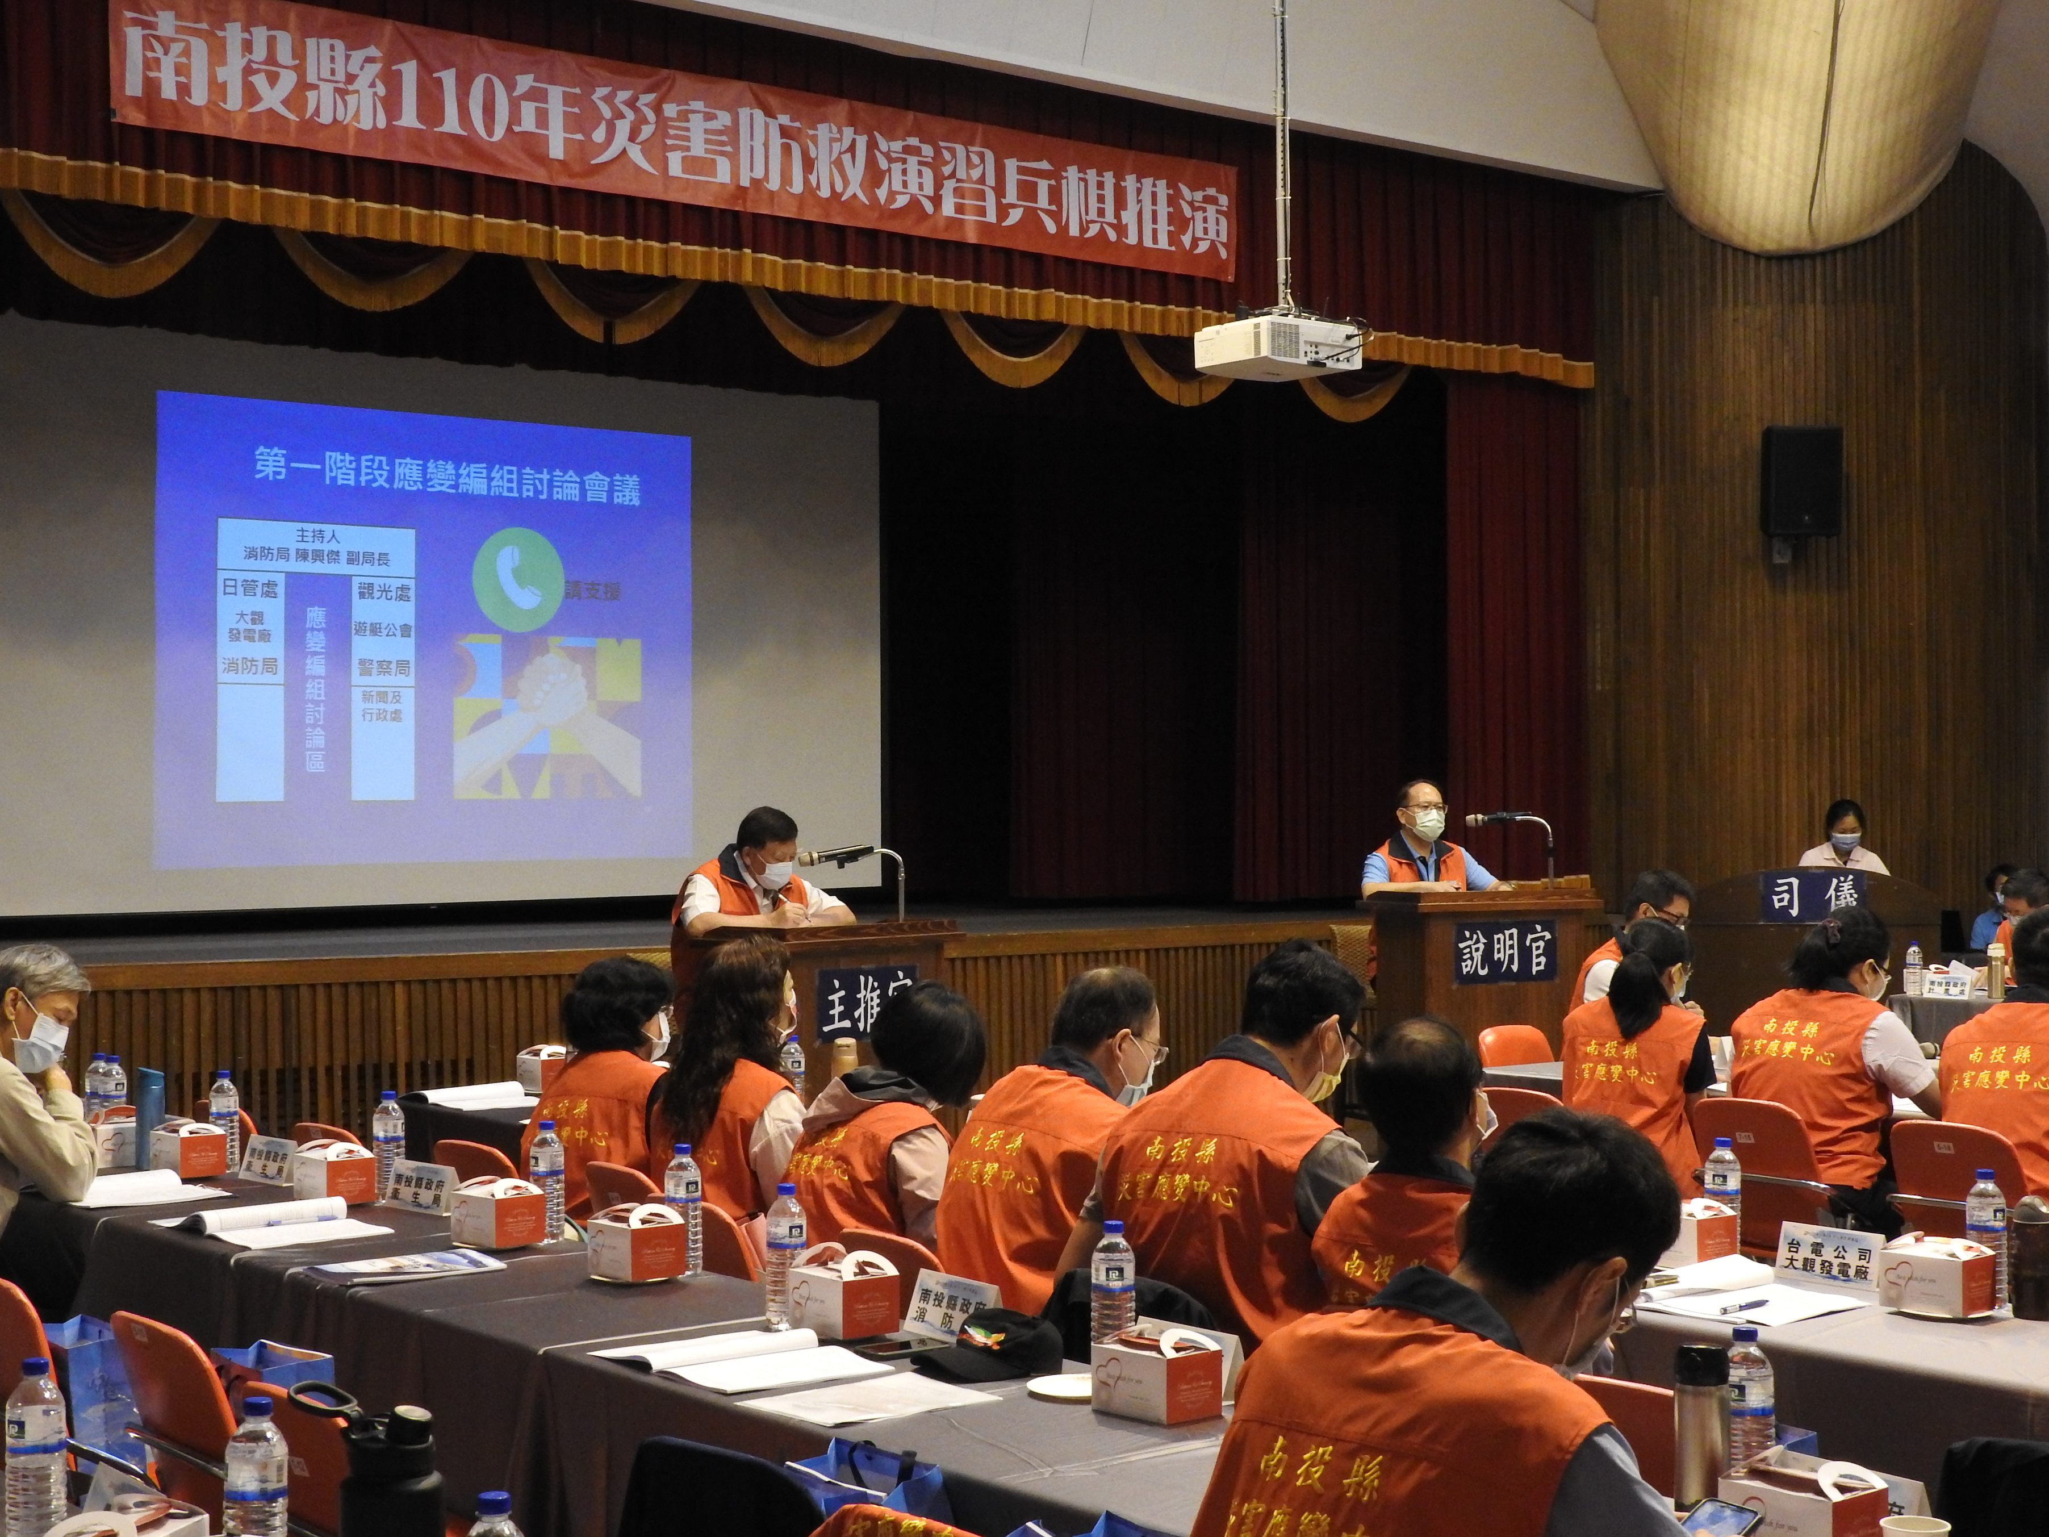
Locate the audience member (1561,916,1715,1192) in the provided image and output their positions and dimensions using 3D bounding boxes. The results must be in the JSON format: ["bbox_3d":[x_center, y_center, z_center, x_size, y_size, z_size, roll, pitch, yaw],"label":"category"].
[{"bbox_3d":[1.796,1.040,8.370,0.460,1.200,0.640,-1,0,45],"label":"audience member"}]

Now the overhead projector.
[{"bbox_3d":[0.720,-1.189,8.350,0.385,0.115,0.305,0,0,-39],"label":"overhead projector"}]

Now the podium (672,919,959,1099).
[{"bbox_3d":[-0.623,1.068,9.073,0.725,1.170,0.490,0,0,-45],"label":"podium"}]

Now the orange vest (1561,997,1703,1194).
[{"bbox_3d":[1.698,0.910,8.270,0.420,0.570,0.260,-1,0,45],"label":"orange vest"}]

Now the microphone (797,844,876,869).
[{"bbox_3d":[-0.585,0.274,9.200,0.250,0.055,0.050,-9,-3,14],"label":"microphone"}]

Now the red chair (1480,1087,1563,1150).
[{"bbox_3d":[1.490,1.249,7.968,0.500,0.790,0.450,0,-1,-38],"label":"red chair"}]

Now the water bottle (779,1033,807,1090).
[{"bbox_3d":[-0.590,0.788,7.550,0.065,0.228,0.065,0,0,0],"label":"water bottle"}]

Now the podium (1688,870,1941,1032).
[{"bbox_3d":[3.385,1.046,12.880,1.080,1.220,0.560,0,0,5],"label":"podium"}]

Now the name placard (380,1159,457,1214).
[{"bbox_3d":[-1.223,0.850,6.000,0.065,0.095,0.210,0,0,-44],"label":"name placard"}]

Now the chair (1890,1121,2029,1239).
[{"bbox_3d":[2.475,1.247,7.438,0.480,0.765,0.420,0,0,-39],"label":"chair"}]

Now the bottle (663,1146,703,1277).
[{"bbox_3d":[-0.598,0.776,5.200,0.065,0.228,0.065,0,0,0],"label":"bottle"}]

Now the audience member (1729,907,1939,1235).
[{"bbox_3d":[2.158,1.002,7.821,0.740,1.270,0.520,0,-1,-38],"label":"audience member"}]

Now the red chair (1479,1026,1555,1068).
[{"bbox_3d":[1.770,1.265,9.788,0.450,0.790,0.500,0,-1,-39],"label":"red chair"}]

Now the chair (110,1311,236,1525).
[{"bbox_3d":[-1.141,1.236,4.618,0.500,0.790,0.450,0,-1,-38],"label":"chair"}]

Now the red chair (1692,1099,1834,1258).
[{"bbox_3d":[2.019,1.242,7.688,0.500,0.790,0.450,0,-1,-38],"label":"red chair"}]

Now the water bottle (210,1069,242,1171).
[{"bbox_3d":[-1.810,0.799,6.703,0.064,0.226,0.064,0,-1,-38],"label":"water bottle"}]

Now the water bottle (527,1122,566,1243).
[{"bbox_3d":[-0.904,0.781,5.613,0.064,0.226,0.064,0,-1,0],"label":"water bottle"}]

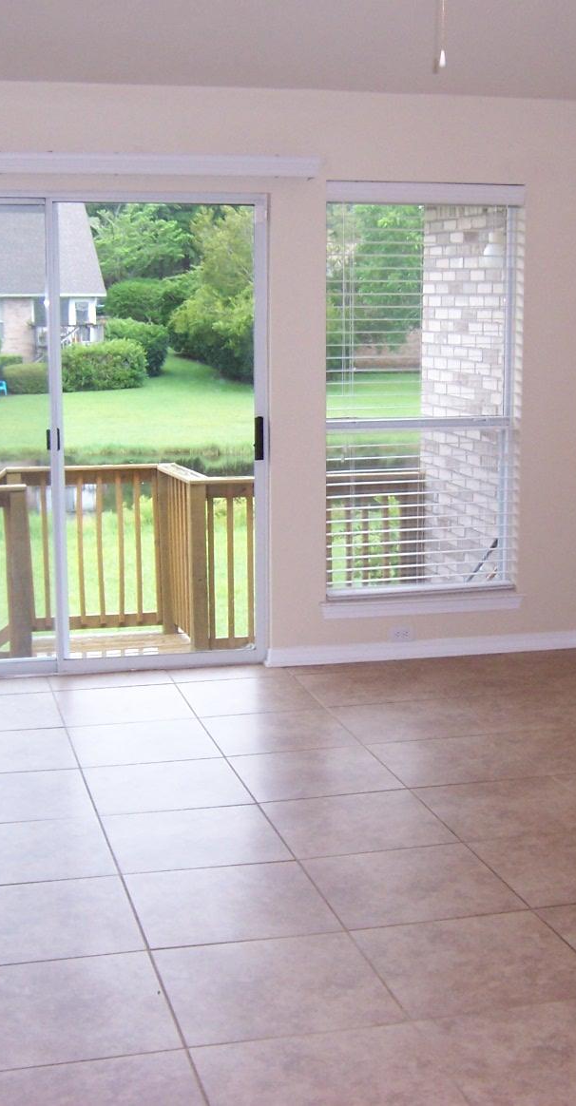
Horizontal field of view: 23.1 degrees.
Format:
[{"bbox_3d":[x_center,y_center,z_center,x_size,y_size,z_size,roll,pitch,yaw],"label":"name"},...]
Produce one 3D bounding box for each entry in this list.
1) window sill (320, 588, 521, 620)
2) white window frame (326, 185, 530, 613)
[{"bbox_3d":[0.615,0.231,6.466,0.986,0.081,0.111,-2,10,-14],"label":"window sill"},{"bbox_3d":[0.596,-0.711,6.338,0.936,1.841,0.101,-2,10,-14],"label":"white window frame"}]

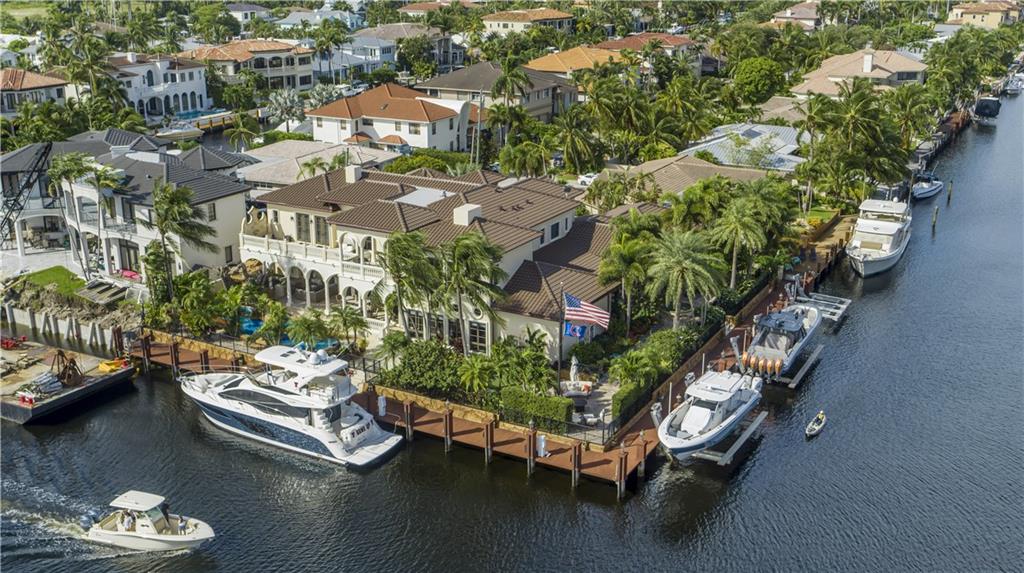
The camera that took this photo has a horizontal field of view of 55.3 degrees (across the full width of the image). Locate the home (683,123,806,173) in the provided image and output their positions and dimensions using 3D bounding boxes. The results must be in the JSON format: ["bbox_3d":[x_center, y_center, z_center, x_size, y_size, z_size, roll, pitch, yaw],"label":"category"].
[{"bbox_3d":[34.099,-18.833,136.000,18.000,5.300,24.000,11,22,26],"label":"home"}]

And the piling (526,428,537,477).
[{"bbox_3d":[1.202,10.518,61.327,0.500,2.900,0.550,10,21,28],"label":"piling"}]

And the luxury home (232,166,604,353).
[{"bbox_3d":[-4.900,-4.350,85.280,33.000,10.500,23.200,11,22,30],"label":"luxury home"}]

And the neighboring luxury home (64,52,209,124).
[{"bbox_3d":[-69.012,-36.092,176.525,19.000,9.000,21.000,13,24,32],"label":"neighboring luxury home"}]

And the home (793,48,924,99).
[{"bbox_3d":[66.912,-40.279,189.109,24.000,9.600,26.000,11,22,26],"label":"home"}]

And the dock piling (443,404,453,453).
[{"bbox_3d":[-4.260,9.471,64.530,0.500,2.900,0.550,10,21,28],"label":"dock piling"}]

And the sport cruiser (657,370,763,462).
[{"bbox_3d":[13.186,8.606,66.012,3.800,4.000,12.900,13,24,32],"label":"sport cruiser"}]

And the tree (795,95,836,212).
[{"bbox_3d":[34.550,-14.650,109.550,4.800,13.300,4.800,11,22,30],"label":"tree"}]

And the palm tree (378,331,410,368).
[{"bbox_3d":[-8.854,4.877,72.790,2.500,3.000,2.500,0,18,0],"label":"palm tree"}]

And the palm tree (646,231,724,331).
[{"bbox_3d":[13.794,0.009,79.638,6.300,8.000,6.300,0,18,0],"label":"palm tree"}]

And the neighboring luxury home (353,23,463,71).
[{"bbox_3d":[-24.082,-60.760,244.508,23.000,9.300,19.000,12,23,30],"label":"neighboring luxury home"}]

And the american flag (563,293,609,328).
[{"bbox_3d":[5.044,1.684,67.099,3.100,2.480,0.500,4,20,9],"label":"american flag"}]

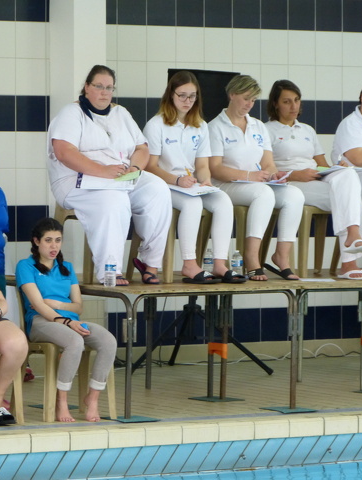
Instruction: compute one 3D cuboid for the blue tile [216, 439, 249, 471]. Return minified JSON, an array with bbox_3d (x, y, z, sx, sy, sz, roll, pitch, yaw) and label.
[{"bbox_3d":[0.294,1.234,17.718,0.120,0.010,0.245,-1,-43,-34],"label":"blue tile"}]

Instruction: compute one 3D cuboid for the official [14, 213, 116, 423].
[{"bbox_3d":[-0.676,0.446,17.468,0.450,1.130,0.610,-1,2,-35],"label":"official"}]

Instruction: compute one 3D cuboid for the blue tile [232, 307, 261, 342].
[{"bbox_3d":[0.475,0.624,22.554,0.247,0.250,0.010,-1,2,-34],"label":"blue tile"}]

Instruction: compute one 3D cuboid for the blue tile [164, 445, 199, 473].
[{"bbox_3d":[-0.011,1.231,17.456,0.122,0.245,0.010,-1,46,-34],"label":"blue tile"}]

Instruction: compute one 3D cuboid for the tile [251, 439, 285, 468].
[{"bbox_3d":[0.505,1.224,17.808,0.122,0.245,0.010,-1,46,-34],"label":"tile"}]

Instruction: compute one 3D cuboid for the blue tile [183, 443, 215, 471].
[{"bbox_3d":[0.094,1.228,17.374,0.122,0.245,0.012,-1,47,-35],"label":"blue tile"}]

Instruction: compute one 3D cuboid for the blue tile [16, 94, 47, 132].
[{"bbox_3d":[-1.023,-0.863,21.159,0.245,0.245,0.012,-1,2,-35],"label":"blue tile"}]

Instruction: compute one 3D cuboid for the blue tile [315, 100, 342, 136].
[{"bbox_3d":[1.094,-0.911,22.944,0.247,0.250,0.010,-1,2,-34],"label":"blue tile"}]

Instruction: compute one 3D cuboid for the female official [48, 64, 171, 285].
[{"bbox_3d":[-0.389,-0.382,17.834,0.630,1.270,0.700,-1,2,-35],"label":"female official"}]

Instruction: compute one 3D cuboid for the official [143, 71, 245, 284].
[{"bbox_3d":[0.101,-0.378,18.129,0.460,1.250,0.620,-1,2,-35],"label":"official"}]

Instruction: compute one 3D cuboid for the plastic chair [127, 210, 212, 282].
[{"bbox_3d":[-0.034,-0.165,18.186,0.450,0.820,0.530,-1,2,-35],"label":"plastic chair"}]

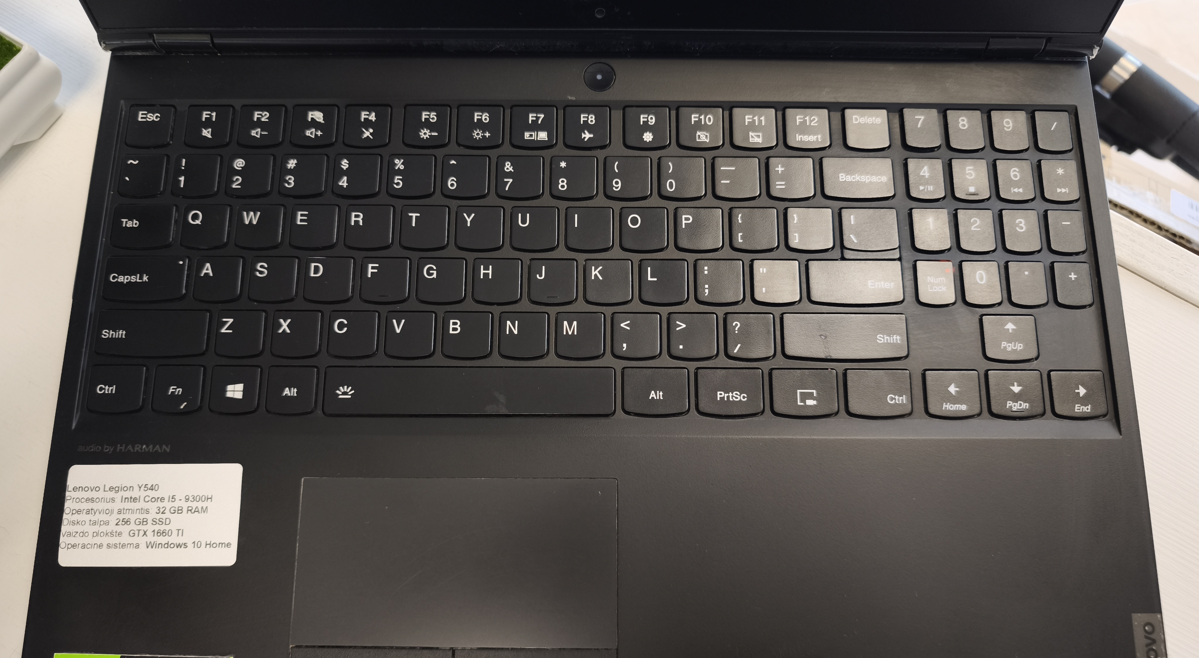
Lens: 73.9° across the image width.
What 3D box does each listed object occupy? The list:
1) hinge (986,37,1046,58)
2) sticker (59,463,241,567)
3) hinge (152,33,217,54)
[{"bbox_3d":[0.151,-0.104,0.290,0.020,0.009,0.008,0,78,0],"label":"hinge"},{"bbox_3d":[-0.145,0.060,0.258,0.057,0.001,0.032,0,78,0],"label":"sticker"},{"bbox_3d":[-0.150,-0.105,0.290,0.021,0.009,0.008,0,78,0],"label":"hinge"}]

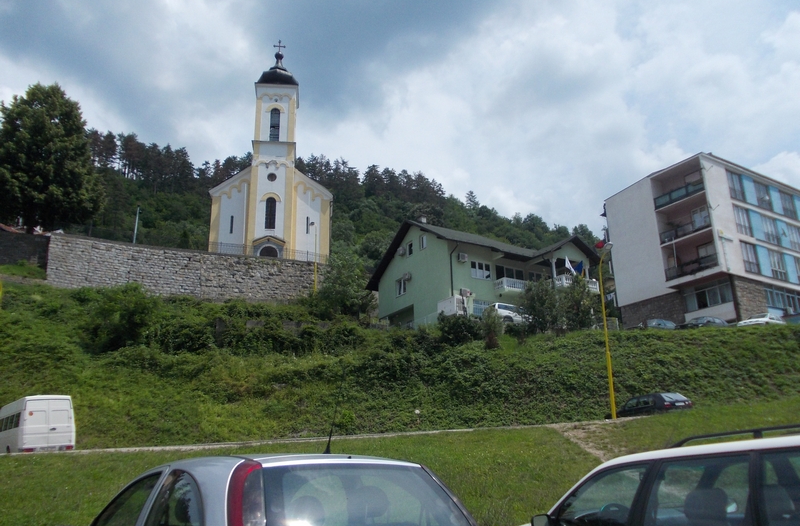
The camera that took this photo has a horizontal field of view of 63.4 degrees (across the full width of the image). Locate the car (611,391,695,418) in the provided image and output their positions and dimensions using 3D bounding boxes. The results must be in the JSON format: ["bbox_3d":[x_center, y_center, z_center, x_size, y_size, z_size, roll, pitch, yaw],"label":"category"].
[{"bbox_3d":[11.463,6.909,30.024,1.690,1.420,4.020,3,-18,-22],"label":"car"}]

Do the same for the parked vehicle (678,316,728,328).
[{"bbox_3d":[19.741,4.323,42.005,4.150,1.450,1.700,13,-23,-36],"label":"parked vehicle"}]

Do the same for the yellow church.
[{"bbox_3d":[-13.610,-7.850,73.089,11.484,25.656,20.000,2,-19,-7],"label":"yellow church"}]

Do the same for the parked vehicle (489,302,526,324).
[{"bbox_3d":[8.337,3.714,45.416,4.150,1.500,1.700,13,-23,-24],"label":"parked vehicle"}]

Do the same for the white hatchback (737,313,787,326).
[{"bbox_3d":[22.075,3.855,39.434,3.950,1.400,1.620,14,-24,-37],"label":"white hatchback"}]

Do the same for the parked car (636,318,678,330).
[{"bbox_3d":[17.450,4.659,44.458,4.100,1.430,1.680,13,-23,-36],"label":"parked car"}]

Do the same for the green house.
[{"bbox_3d":[7.039,2.372,56.715,15.600,10.434,13.000,11,-22,-32],"label":"green house"}]

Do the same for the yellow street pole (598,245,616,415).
[{"bbox_3d":[9.634,2.952,29.259,0.850,8.100,0.300,-12,-23,33],"label":"yellow street pole"}]

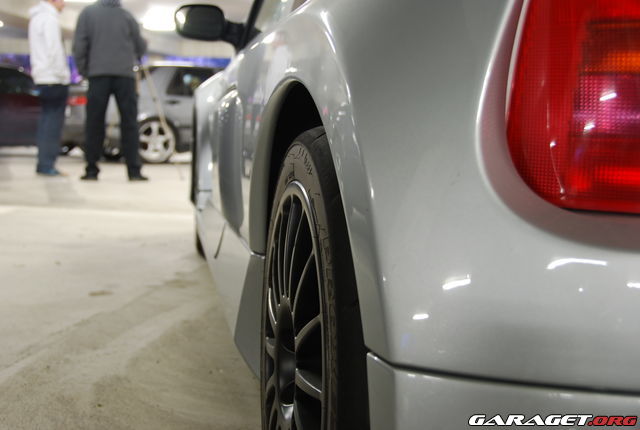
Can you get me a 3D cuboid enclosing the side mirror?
[{"bbox_3d":[-0.423,-0.681,2.900,0.182,0.122,0.100,-2,8,-15],"label":"side mirror"}]

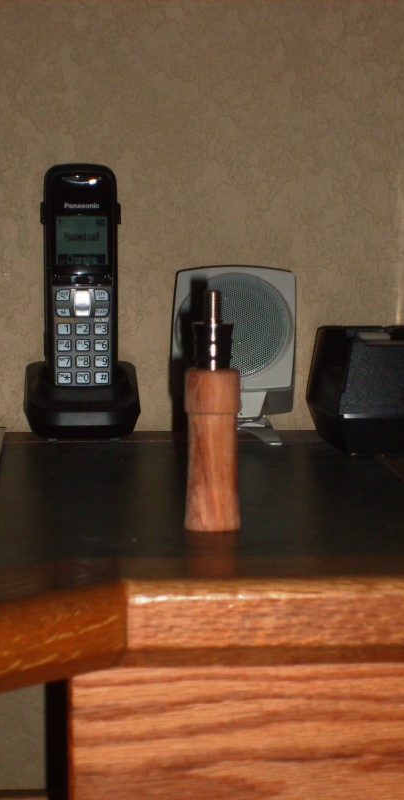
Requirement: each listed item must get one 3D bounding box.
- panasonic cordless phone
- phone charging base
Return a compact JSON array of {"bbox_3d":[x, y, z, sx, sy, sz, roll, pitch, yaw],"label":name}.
[{"bbox_3d":[-0.081,-0.072,1.602,0.052,0.159,0.034,0,-5,-6],"label":"panasonic cordless phone"},{"bbox_3d":[-0.079,0.001,1.593,0.075,0.048,0.070,0,5,-6],"label":"phone charging base"}]

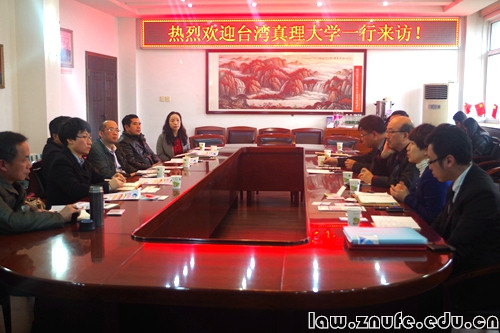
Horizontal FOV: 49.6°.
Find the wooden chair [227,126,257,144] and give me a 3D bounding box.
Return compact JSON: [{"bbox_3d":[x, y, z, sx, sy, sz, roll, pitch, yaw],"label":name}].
[{"bbox_3d":[-0.160,-0.222,9.408,0.560,0.930,0.600,1,7,6],"label":"wooden chair"}]

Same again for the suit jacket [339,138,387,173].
[{"bbox_3d":[1.022,0.049,4.545,0.500,0.580,0.520,1,7,6],"label":"suit jacket"}]

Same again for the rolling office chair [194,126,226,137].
[{"bbox_3d":[-0.739,-0.246,9.591,0.570,0.880,0.600,1,7,6],"label":"rolling office chair"}]

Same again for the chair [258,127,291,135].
[{"bbox_3d":[0.420,-0.221,9.476,0.570,0.880,0.600,1,7,6],"label":"chair"}]

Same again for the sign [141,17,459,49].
[{"bbox_3d":[0.846,-2.423,9.867,5.850,0.570,0.100,1,7,6],"label":"sign"}]

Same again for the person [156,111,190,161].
[{"bbox_3d":[-0.869,-0.053,6.700,0.500,1.241,0.720,-4,9,-31],"label":"person"}]

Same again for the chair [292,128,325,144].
[{"bbox_3d":[1.000,-0.208,9.418,0.570,0.880,0.600,1,7,6],"label":"chair"}]

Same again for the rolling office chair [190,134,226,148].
[{"bbox_3d":[-0.649,-0.011,7.878,0.570,0.900,0.600,1,7,6],"label":"rolling office chair"}]

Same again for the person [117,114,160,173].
[{"bbox_3d":[-1.180,0.048,5.969,0.760,1.224,0.560,7,10,40],"label":"person"}]

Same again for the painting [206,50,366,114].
[{"bbox_3d":[0.641,-1.518,9.823,2.880,1.150,0.050,1,7,6],"label":"painting"}]

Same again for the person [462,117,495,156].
[{"bbox_3d":[2.842,-0.035,7.001,0.780,1.194,0.500,2,8,13],"label":"person"}]

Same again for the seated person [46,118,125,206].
[{"bbox_3d":[-1.003,0.311,3.657,0.660,1.260,0.500,1,7,6],"label":"seated person"}]

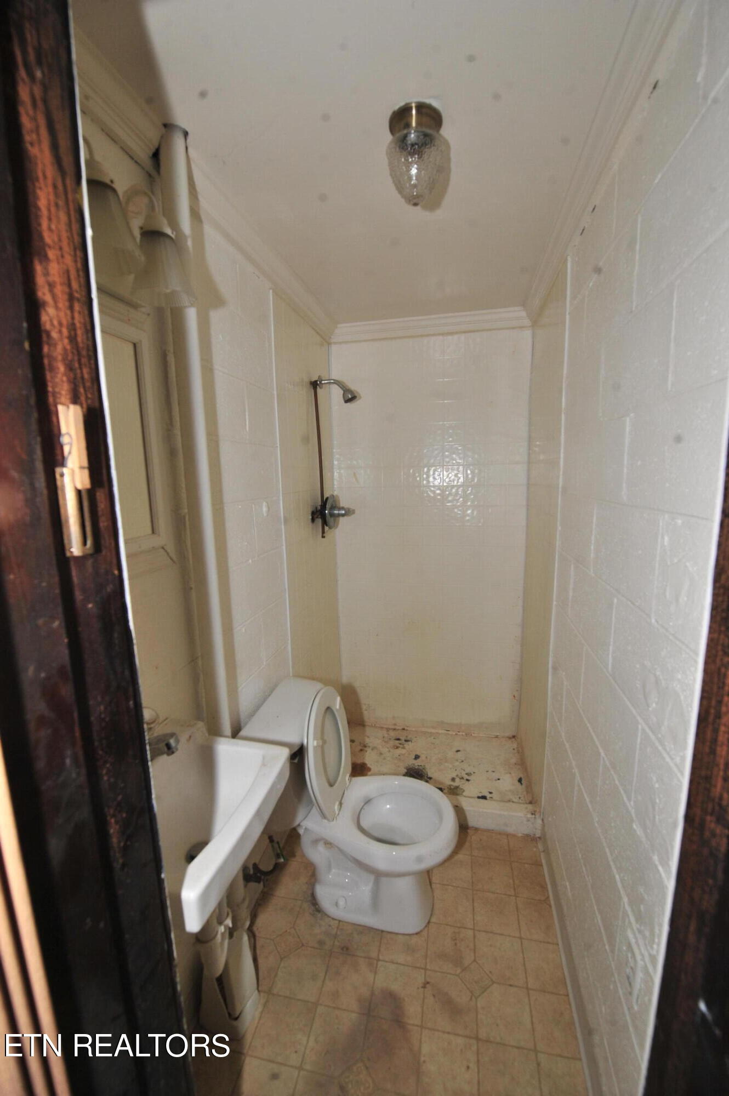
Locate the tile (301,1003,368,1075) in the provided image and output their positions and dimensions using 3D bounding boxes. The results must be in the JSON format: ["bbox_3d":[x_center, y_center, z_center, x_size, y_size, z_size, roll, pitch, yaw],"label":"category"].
[{"bbox_3d":[-0.077,1.362,1.172,0.152,0.010,0.148,1,10,12],"label":"tile"}]

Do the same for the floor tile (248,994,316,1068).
[{"bbox_3d":[-0.223,1.352,1.198,0.151,0.008,0.150,1,10,12],"label":"floor tile"}]

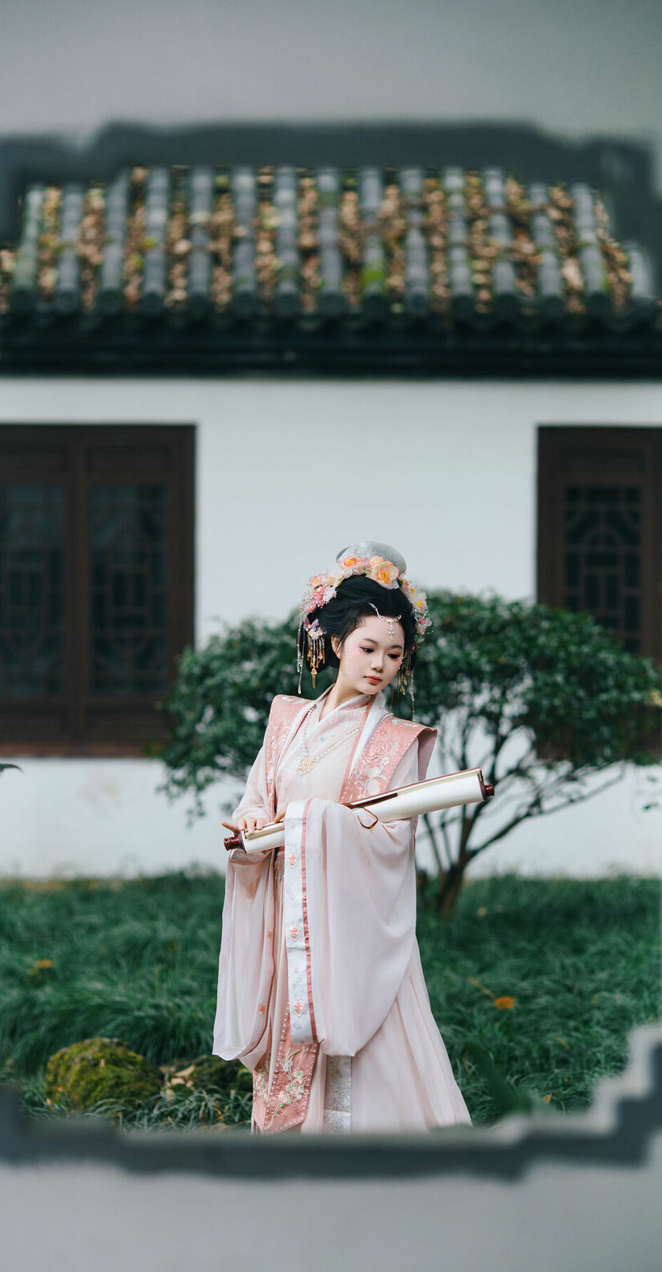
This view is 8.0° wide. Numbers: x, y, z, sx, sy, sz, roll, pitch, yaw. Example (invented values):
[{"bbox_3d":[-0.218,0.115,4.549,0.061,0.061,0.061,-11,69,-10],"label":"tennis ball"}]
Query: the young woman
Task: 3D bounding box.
[{"bbox_3d":[0.033,0.634,10.400,0.600,1.690,0.500,0,0,33],"label":"young woman"}]

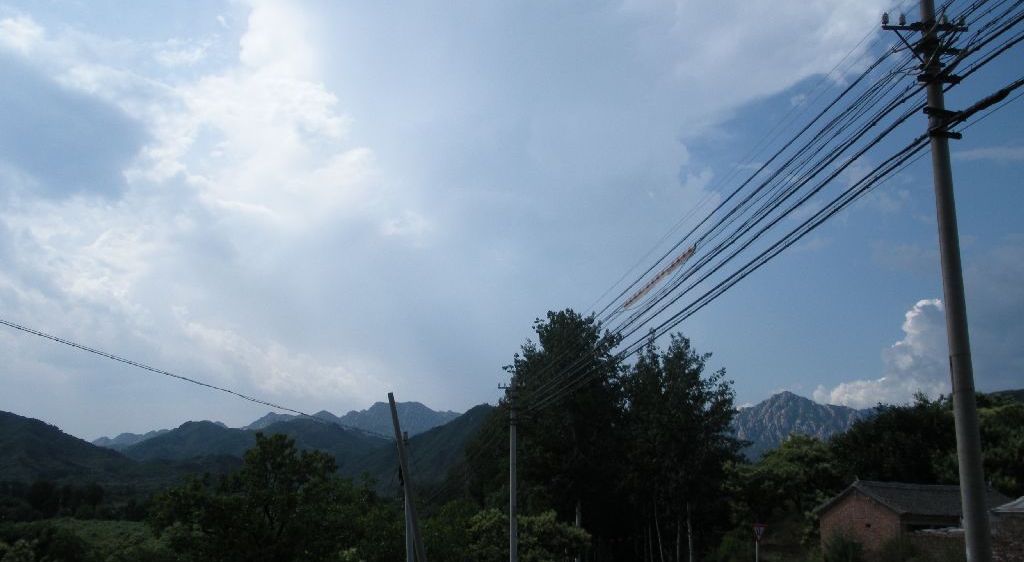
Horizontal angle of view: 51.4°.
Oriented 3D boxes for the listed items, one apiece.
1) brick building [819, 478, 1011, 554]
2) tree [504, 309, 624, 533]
[{"bbox_3d":[19.535,11.732,50.293,9.400,4.150,4.900,9,-17,-30],"label":"brick building"},{"bbox_3d":[2.940,9.134,59.629,6.700,15.400,6.500,0,-15,0],"label":"tree"}]

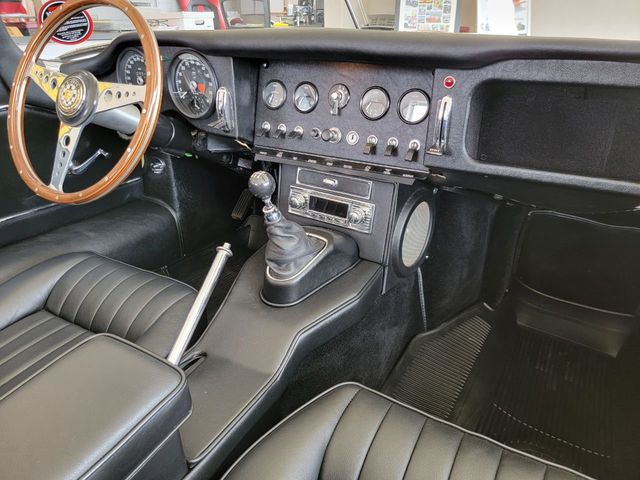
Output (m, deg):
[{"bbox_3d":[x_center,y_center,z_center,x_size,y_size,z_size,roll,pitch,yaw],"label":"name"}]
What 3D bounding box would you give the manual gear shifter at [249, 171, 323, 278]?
[{"bbox_3d":[-0.053,-0.038,0.722,0.100,0.172,0.130,15,28,30],"label":"manual gear shifter"}]

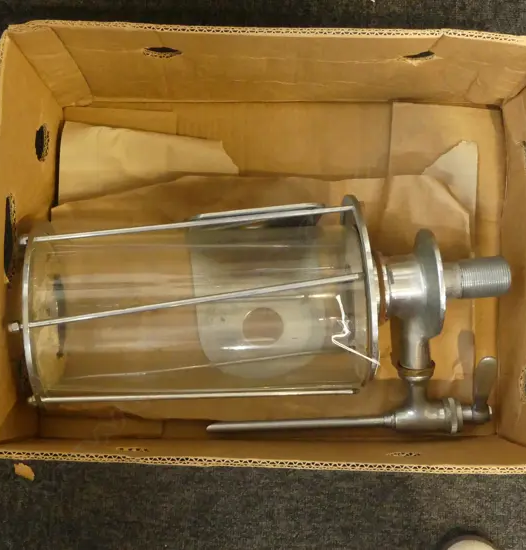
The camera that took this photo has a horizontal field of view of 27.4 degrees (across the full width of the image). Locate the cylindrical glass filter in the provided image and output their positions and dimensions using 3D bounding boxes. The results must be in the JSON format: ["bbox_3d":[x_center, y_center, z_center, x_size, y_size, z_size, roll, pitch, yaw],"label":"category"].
[{"bbox_3d":[-0.061,0.029,1.100,0.327,0.188,0.188,-4,83,0],"label":"cylindrical glass filter"}]

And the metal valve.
[{"bbox_3d":[0.096,0.068,1.107,0.318,0.111,0.222,-3,98,0],"label":"metal valve"}]

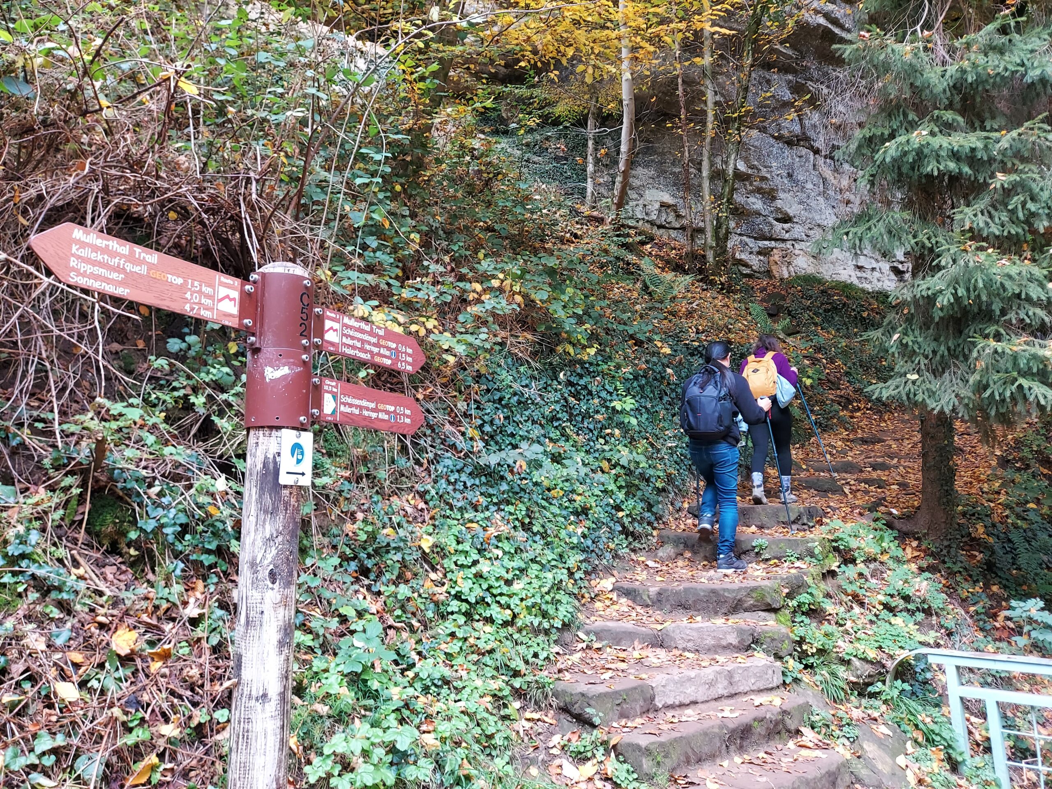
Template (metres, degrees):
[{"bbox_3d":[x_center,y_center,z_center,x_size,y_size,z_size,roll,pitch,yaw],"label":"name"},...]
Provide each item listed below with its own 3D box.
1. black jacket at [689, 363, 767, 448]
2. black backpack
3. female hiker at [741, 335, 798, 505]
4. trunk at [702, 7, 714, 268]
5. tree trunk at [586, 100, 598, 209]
[{"bbox_3d":[1.428,0.061,5.400,0.520,0.600,0.400,-5,-16,32],"label":"black jacket"},{"bbox_3d":[1.235,0.059,5.200,0.340,0.500,0.250,-5,-17,32],"label":"black backpack"},{"bbox_3d":[2.193,0.219,6.850,0.520,1.550,0.500,-4,-8,28],"label":"female hiker"},{"bbox_3d":[3.066,-4.307,12.797,0.170,4.560,0.170,-1,-8,14],"label":"trunk"},{"bbox_3d":[1.272,-4.636,14.644,0.150,2.220,0.150,1,-8,5],"label":"tree trunk"}]

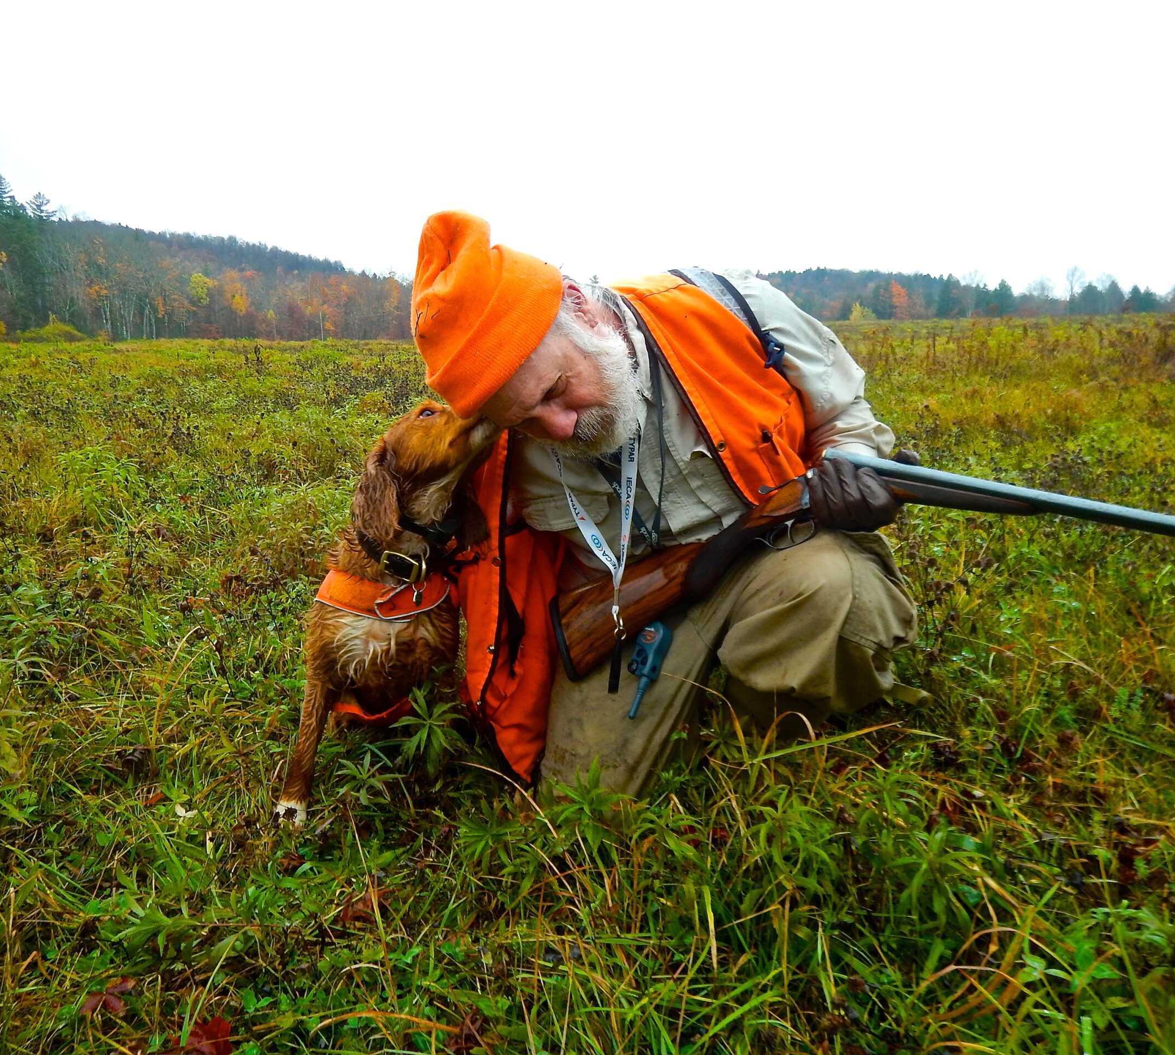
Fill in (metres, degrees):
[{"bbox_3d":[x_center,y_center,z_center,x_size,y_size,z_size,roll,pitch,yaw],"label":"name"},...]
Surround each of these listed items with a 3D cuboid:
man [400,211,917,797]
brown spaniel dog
[{"bbox_3d":[0.134,-0.068,1.600,0.760,0.840,0.740,0,12,3],"label":"man"},{"bbox_3d":[-0.284,0.078,1.588,0.310,0.570,0.580,-1,12,0],"label":"brown spaniel dog"}]

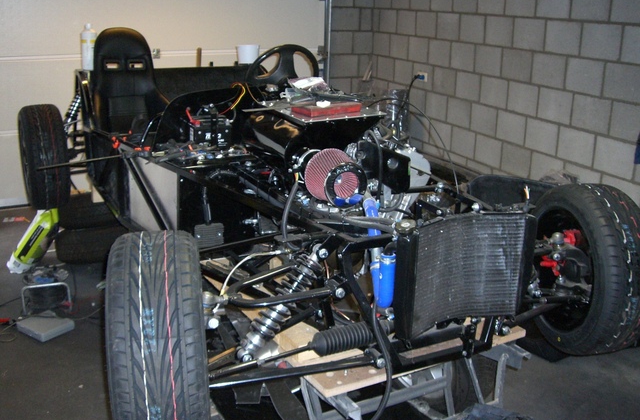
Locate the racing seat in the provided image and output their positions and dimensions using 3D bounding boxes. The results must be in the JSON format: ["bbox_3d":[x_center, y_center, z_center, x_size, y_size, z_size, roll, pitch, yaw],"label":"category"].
[{"bbox_3d":[-0.949,-0.545,3.652,0.450,0.770,0.630,-9,20,-25],"label":"racing seat"}]

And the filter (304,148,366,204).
[{"bbox_3d":[0.050,-0.086,1.978,0.154,0.154,0.138,-7,19,-22],"label":"filter"}]

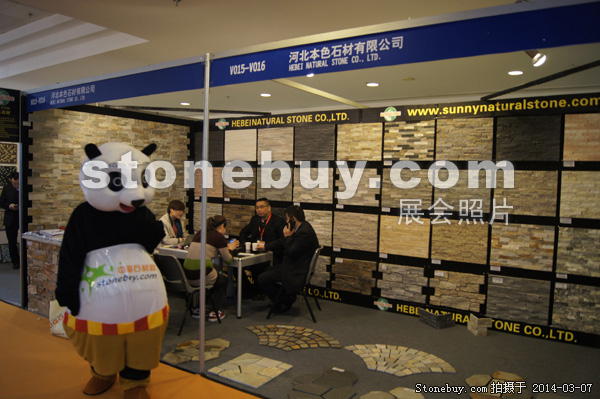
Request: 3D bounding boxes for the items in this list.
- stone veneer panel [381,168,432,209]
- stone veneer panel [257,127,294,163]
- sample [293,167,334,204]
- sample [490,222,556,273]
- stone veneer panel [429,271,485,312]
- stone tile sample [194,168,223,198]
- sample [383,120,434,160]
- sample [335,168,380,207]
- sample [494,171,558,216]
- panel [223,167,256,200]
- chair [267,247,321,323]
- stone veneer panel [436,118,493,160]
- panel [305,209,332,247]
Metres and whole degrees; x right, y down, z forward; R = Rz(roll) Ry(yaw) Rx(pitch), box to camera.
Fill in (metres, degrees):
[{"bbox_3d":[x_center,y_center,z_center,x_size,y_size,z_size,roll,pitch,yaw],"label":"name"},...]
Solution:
[{"bbox_3d":[1.255,-0.122,5.295,0.612,0.461,0.030,3,3,33],"label":"stone veneer panel"},{"bbox_3d":[-0.342,-0.771,6.309,0.612,0.461,0.030,3,3,33],"label":"stone veneer panel"},{"bbox_3d":[0.186,-0.189,6.030,0.603,0.466,0.030,3,3,31],"label":"sample"},{"bbox_3d":[2.335,0.497,4.739,0.603,0.463,0.030,3,3,31],"label":"sample"},{"bbox_3d":[1.749,1.016,5.012,0.600,0.422,0.030,3,3,33],"label":"stone veneer panel"},{"bbox_3d":[-1.430,-0.268,7.027,0.612,0.461,0.030,3,3,33],"label":"stone tile sample"},{"bbox_3d":[1.296,-0.690,5.345,0.614,0.470,0.030,3,3,33],"label":"sample"},{"bbox_3d":[0.727,-0.160,5.702,0.603,0.466,0.030,3,3,31],"label":"sample"},{"bbox_3d":[2.351,-0.072,4.716,0.603,0.466,0.030,3,3,31],"label":"sample"},{"bbox_3d":[-0.897,-0.248,6.687,0.603,0.466,0.030,3,3,31],"label":"panel"},{"bbox_3d":[-0.035,0.941,5.196,0.574,0.790,0.488,2,2,9],"label":"chair"},{"bbox_3d":[1.829,-0.661,5.003,0.601,0.466,0.030,3,3,33],"label":"stone veneer panel"},{"bbox_3d":[0.165,0.372,6.027,0.615,0.466,0.030,3,3,33],"label":"panel"}]

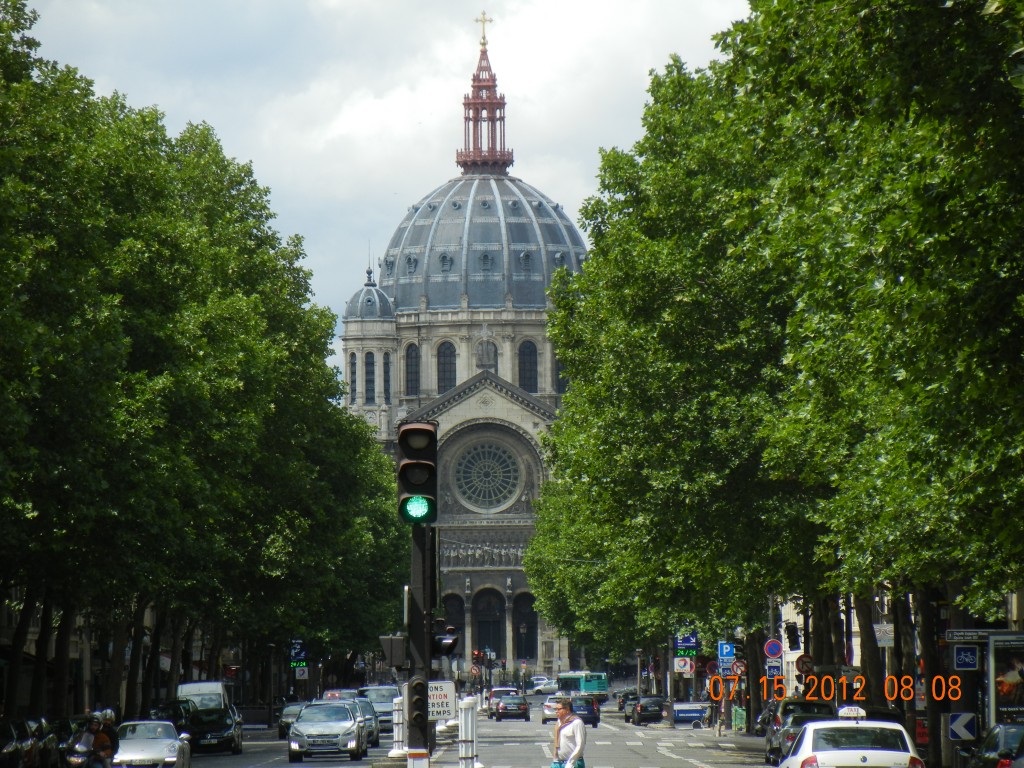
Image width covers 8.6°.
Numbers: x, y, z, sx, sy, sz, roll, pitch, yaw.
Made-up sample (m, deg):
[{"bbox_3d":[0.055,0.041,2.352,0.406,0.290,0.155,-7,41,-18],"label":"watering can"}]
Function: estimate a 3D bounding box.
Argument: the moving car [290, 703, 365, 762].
[{"bbox_3d":[-4.846,9.096,176.500,1.850,1.480,4.800,0,-3,0],"label":"moving car"}]

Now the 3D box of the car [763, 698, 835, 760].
[{"bbox_3d":[7.565,8.986,175.500,1.830,1.670,4.500,0,-3,0],"label":"car"}]

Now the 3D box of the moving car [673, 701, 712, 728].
[{"bbox_3d":[8.020,14.684,301.000,1.800,1.300,4.000,0,-3,0],"label":"moving car"}]

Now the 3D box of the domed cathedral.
[{"bbox_3d":[-3.013,-4.114,785.000,34.000,78.000,60.000,0,-3,-1],"label":"domed cathedral"}]

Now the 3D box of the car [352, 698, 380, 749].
[{"bbox_3d":[-5.125,10.834,217.000,1.800,1.580,4.400,0,-3,0],"label":"car"}]

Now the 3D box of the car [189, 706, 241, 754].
[{"bbox_3d":[-8.851,10.209,200.000,1.800,1.450,4.400,0,-3,0],"label":"car"}]

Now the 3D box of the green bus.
[{"bbox_3d":[6.723,28.625,637.000,2.500,3.100,11.800,1,-3,-12],"label":"green bus"}]

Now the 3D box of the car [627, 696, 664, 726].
[{"bbox_3d":[6.706,15.777,328.000,1.780,1.500,4.300,0,-3,0],"label":"car"}]

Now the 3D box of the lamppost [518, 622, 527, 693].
[{"bbox_3d":[1.205,27.454,680.000,0.750,7.000,0.750,0,-3,0],"label":"lamppost"}]

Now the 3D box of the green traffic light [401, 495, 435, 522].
[{"bbox_3d":[-0.840,1.112,60.500,0.320,0.280,0.300,0,-3,-3],"label":"green traffic light"}]

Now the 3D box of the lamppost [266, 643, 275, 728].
[{"bbox_3d":[-10.771,13.498,303.000,0.380,3.850,0.380,0,-3,0],"label":"lamppost"}]

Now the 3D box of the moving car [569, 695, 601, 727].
[{"bbox_3d":[3.616,16.730,345.000,1.780,1.570,4.300,0,-3,-1],"label":"moving car"}]

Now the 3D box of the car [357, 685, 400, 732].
[{"bbox_3d":[-5.359,13.226,274.000,1.880,1.920,4.750,0,-3,0],"label":"car"}]

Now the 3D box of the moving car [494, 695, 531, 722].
[{"bbox_3d":[0.059,17.244,361.000,1.820,1.480,4.700,0,-3,0],"label":"moving car"}]

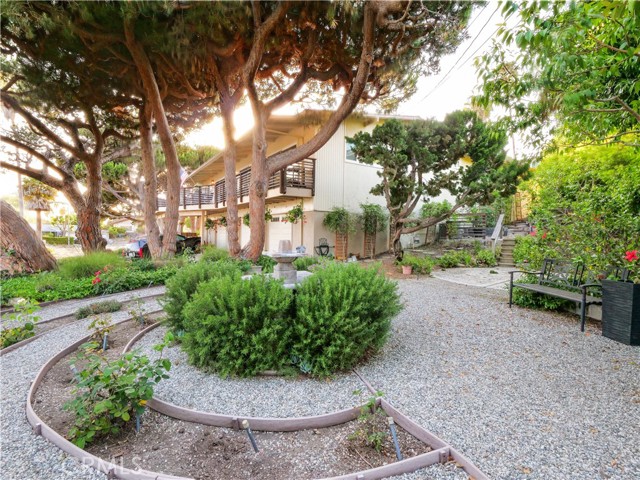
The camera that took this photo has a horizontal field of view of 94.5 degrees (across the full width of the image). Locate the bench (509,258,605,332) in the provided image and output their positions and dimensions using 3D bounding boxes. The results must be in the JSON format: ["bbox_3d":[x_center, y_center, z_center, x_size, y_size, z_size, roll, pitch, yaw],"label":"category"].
[{"bbox_3d":[3.690,0.760,4.550,0.630,0.860,1.330,0,1,-4],"label":"bench"}]

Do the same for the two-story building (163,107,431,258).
[{"bbox_3d":[-0.750,-2.100,18.000,11.000,6.600,13.800,-1,1,-35],"label":"two-story building"}]

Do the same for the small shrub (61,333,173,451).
[{"bbox_3d":[-1.320,0.955,1.940,0.630,0.600,0.550,0,1,0],"label":"small shrub"}]

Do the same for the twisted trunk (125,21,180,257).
[{"bbox_3d":[-5.400,-3.120,9.500,1.750,7.850,1.200,0,1,0],"label":"twisted trunk"}]

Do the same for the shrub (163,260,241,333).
[{"bbox_3d":[-1.550,0.745,4.250,1.250,0.920,1.200,0,1,0],"label":"shrub"}]

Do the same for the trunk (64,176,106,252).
[{"bbox_3d":[-8.160,-0.800,10.300,1.400,2.800,1.150,0,1,0],"label":"trunk"}]

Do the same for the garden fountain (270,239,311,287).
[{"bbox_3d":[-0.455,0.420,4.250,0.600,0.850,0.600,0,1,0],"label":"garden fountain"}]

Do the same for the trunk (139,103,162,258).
[{"bbox_3d":[-5.550,-1.850,9.700,0.800,5.300,0.700,0,1,0],"label":"trunk"}]

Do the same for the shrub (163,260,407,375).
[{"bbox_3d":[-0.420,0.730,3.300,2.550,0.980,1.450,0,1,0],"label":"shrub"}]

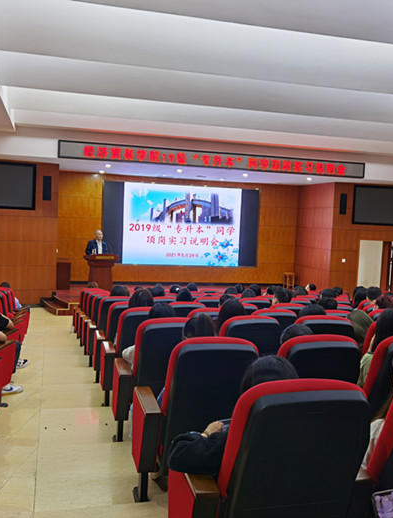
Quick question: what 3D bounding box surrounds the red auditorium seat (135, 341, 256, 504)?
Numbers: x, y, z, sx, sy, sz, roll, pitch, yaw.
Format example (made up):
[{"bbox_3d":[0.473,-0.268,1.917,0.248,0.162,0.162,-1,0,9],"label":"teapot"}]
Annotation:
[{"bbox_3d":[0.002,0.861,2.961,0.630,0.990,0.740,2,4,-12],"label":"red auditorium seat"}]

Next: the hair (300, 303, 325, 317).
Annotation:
[{"bbox_3d":[0.892,0.446,4.170,0.180,0.190,0.195,1,4,-15],"label":"hair"}]

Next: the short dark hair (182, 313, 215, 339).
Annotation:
[{"bbox_3d":[0.012,0.397,2.925,0.160,0.210,0.190,1,4,-15],"label":"short dark hair"}]

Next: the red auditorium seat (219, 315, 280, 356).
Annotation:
[{"bbox_3d":[0.333,0.834,4.007,0.610,0.885,0.650,1,4,-15],"label":"red auditorium seat"}]

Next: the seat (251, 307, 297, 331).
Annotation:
[{"bbox_3d":[0.608,0.929,5.266,0.630,0.990,0.740,2,4,-13],"label":"seat"}]

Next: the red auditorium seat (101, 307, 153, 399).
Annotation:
[{"bbox_3d":[-0.478,0.835,4.797,0.610,0.885,0.650,1,4,-15],"label":"red auditorium seat"}]

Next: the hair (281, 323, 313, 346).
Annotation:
[{"bbox_3d":[0.565,0.464,3.074,0.160,0.200,0.190,1,4,-15],"label":"hair"}]

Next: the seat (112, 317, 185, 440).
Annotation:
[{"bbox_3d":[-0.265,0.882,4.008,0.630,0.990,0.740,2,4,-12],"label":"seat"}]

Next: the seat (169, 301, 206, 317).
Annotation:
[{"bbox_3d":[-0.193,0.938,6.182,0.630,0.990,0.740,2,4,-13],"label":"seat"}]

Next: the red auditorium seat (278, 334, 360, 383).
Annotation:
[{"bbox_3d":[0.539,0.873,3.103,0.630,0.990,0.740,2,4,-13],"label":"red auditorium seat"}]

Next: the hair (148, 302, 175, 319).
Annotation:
[{"bbox_3d":[-0.254,0.418,3.912,0.185,0.200,0.200,2,4,-11],"label":"hair"}]

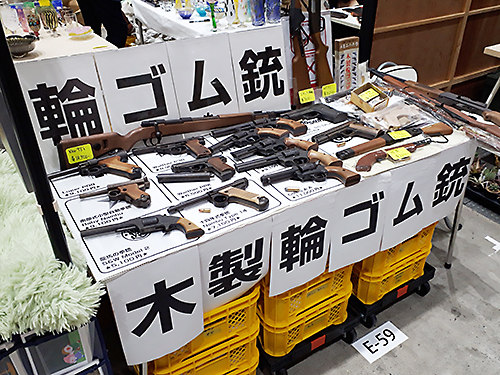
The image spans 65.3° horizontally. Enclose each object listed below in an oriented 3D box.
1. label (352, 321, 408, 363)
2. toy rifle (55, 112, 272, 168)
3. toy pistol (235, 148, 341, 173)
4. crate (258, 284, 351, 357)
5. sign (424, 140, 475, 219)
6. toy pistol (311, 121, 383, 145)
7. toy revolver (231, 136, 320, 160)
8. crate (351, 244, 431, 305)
[{"bbox_3d":[0.495,0.585,1.480,0.205,0.003,0.099,-18,34,-27],"label":"label"},{"bbox_3d":[-0.224,-0.187,1.381,0.832,0.133,0.050,-12,25,-29],"label":"toy rifle"},{"bbox_3d":[0.115,-0.066,1.188,0.296,0.036,0.159,-17,33,-23],"label":"toy pistol"},{"bbox_3d":[0.143,0.376,1.303,0.356,0.140,0.255,-19,33,-28],"label":"crate"},{"bbox_3d":[0.692,-0.004,1.383,0.205,0.290,0.008,-18,34,-27],"label":"sign"},{"bbox_3d":[0.353,-0.180,1.373,0.240,0.032,0.152,-26,38,-34],"label":"toy pistol"},{"bbox_3d":[0.082,-0.120,1.283,0.264,0.036,0.138,-21,35,-29],"label":"toy revolver"},{"bbox_3d":[0.483,0.269,1.492,0.364,0.140,0.255,-19,33,-28],"label":"crate"}]

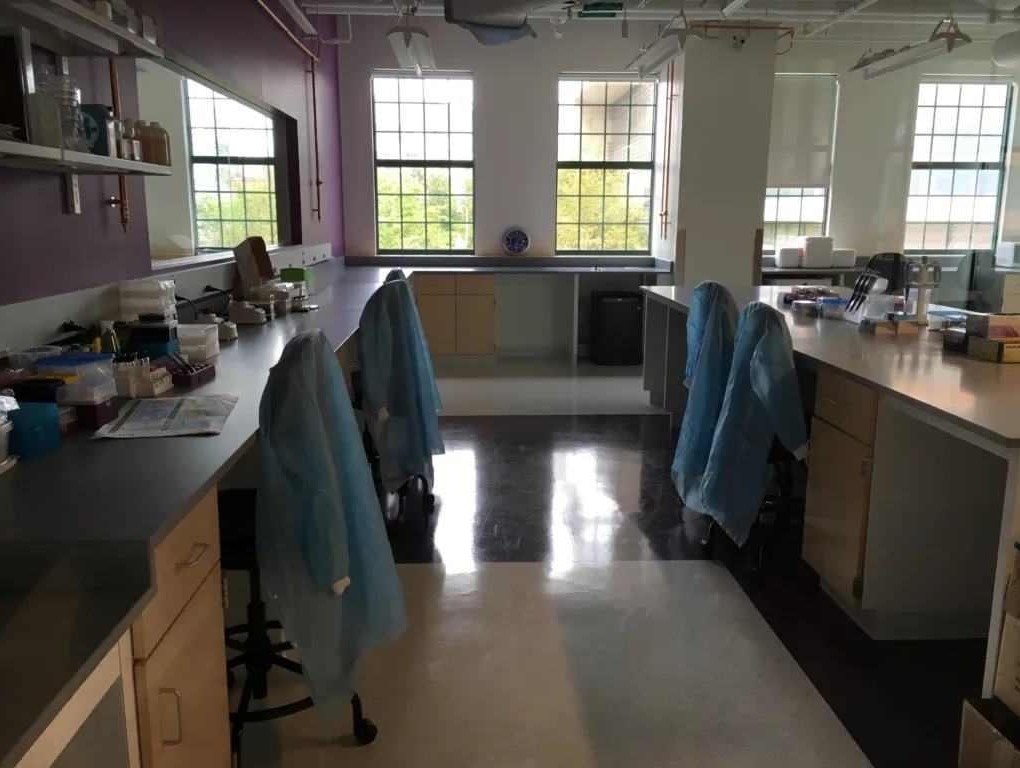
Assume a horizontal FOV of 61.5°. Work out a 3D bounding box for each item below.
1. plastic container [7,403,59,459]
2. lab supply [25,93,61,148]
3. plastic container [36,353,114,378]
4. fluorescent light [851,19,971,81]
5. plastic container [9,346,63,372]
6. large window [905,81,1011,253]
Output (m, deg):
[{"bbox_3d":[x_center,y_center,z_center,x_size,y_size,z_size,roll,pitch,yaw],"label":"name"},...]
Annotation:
[{"bbox_3d":[-1.077,0.097,1.890,0.090,0.115,0.120,3,12,14],"label":"plastic container"},{"bbox_3d":[-1.211,-0.661,2.151,0.100,0.130,0.130,0,11,-3],"label":"lab supply"},{"bbox_3d":[-1.097,-0.040,2.178,0.125,0.058,0.120,-2,11,-10],"label":"plastic container"},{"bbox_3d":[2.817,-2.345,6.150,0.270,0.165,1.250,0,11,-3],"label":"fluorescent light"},{"bbox_3d":[-1.298,-0.049,2.368,0.110,0.100,0.130,0,11,-3],"label":"plastic container"},{"bbox_3d":[4.908,-2.362,9.402,1.066,1.855,0.120,0,11,-3],"label":"large window"}]

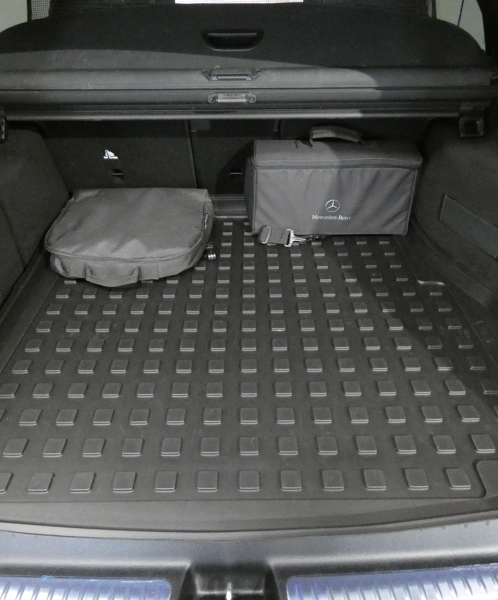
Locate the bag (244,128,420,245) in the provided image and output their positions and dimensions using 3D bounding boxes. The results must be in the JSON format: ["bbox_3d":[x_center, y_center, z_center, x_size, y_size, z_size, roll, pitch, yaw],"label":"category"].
[{"bbox_3d":[0.242,-0.346,1.359,0.465,0.267,0.163,0,36,1],"label":"bag"}]

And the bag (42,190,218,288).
[{"bbox_3d":[-0.316,-0.192,1.293,0.429,0.107,0.377,0,36,0],"label":"bag"}]

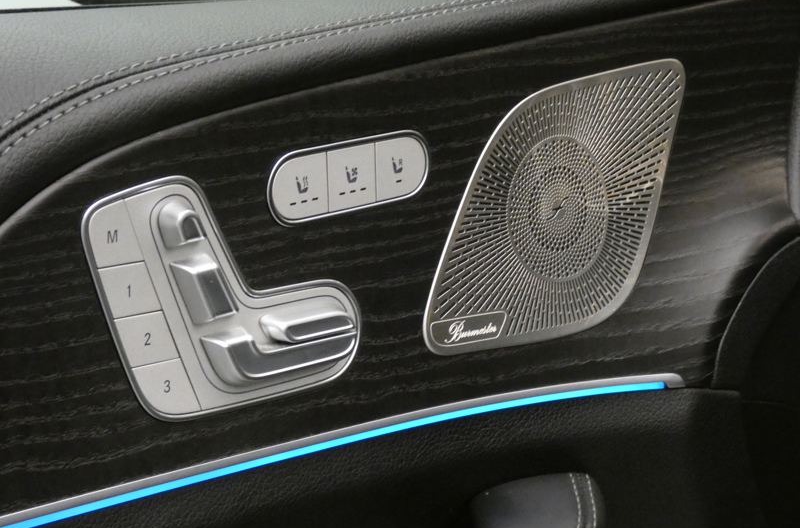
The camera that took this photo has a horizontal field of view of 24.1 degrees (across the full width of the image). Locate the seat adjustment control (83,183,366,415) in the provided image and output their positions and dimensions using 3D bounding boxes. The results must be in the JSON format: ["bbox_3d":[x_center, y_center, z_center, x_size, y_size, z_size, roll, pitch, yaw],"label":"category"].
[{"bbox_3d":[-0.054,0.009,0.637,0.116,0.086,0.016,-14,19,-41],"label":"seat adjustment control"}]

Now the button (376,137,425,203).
[{"bbox_3d":[-0.001,-0.036,0.686,0.025,0.022,0.005,-14,19,-41],"label":"button"}]

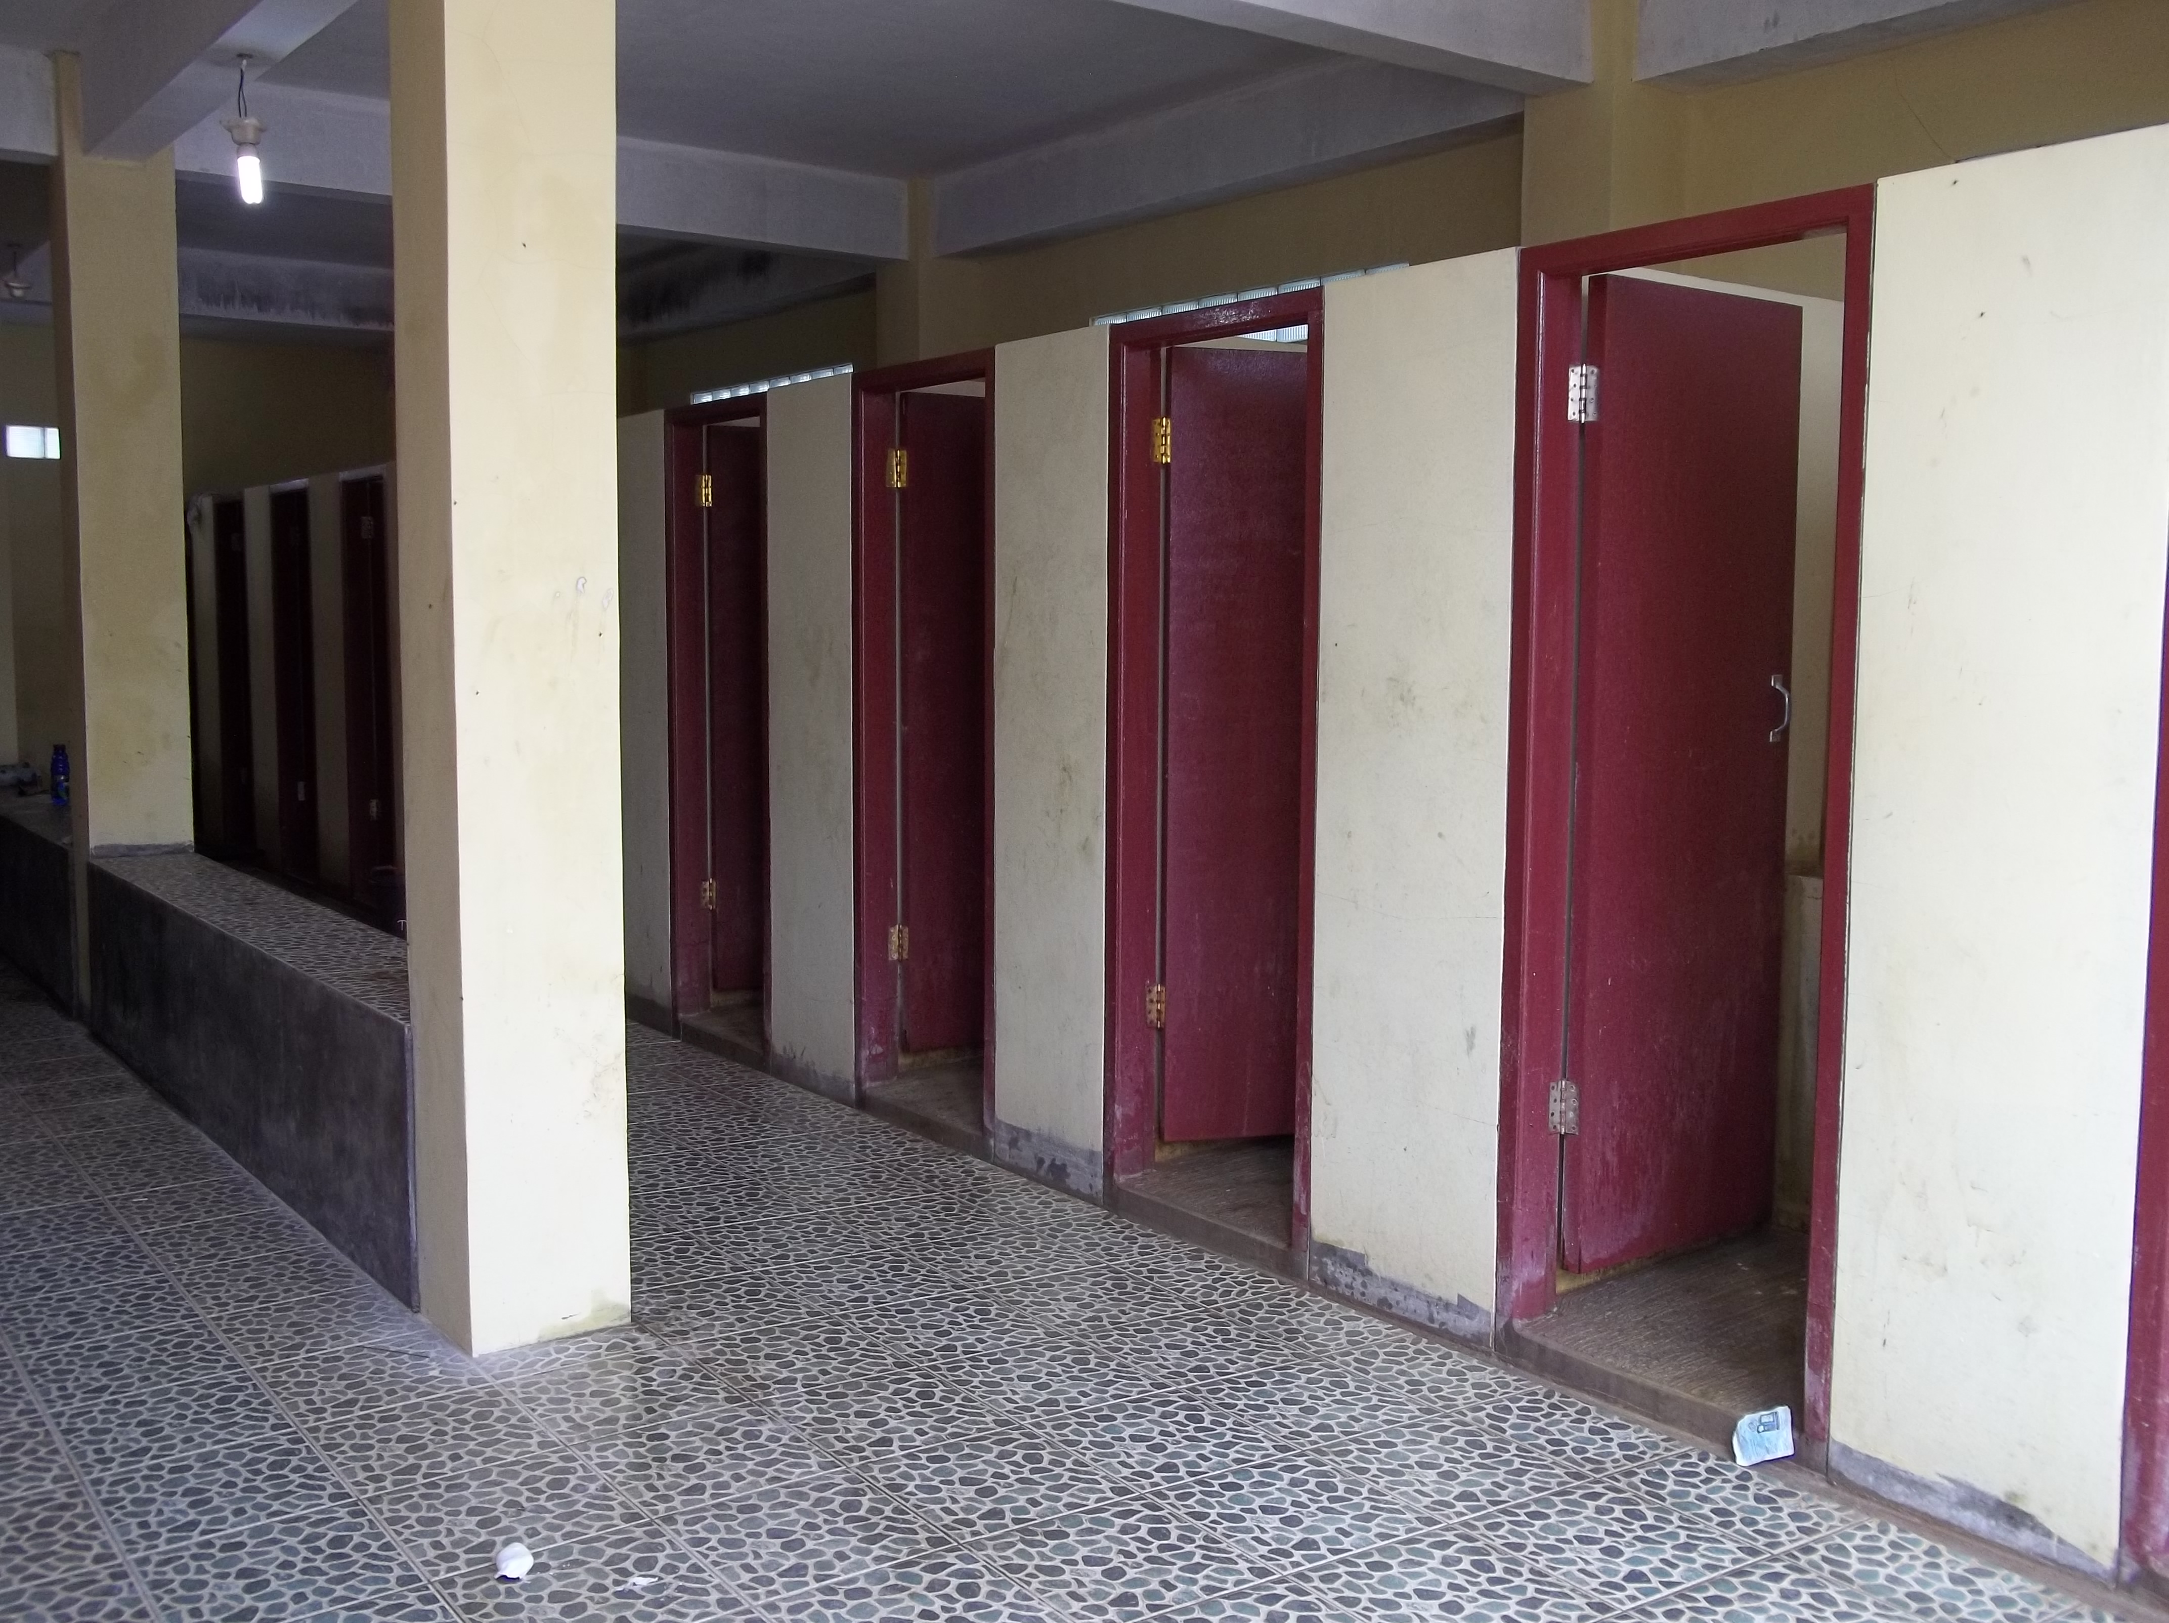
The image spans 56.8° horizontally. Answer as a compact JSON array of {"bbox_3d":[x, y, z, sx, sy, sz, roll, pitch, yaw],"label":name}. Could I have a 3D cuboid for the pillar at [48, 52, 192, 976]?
[{"bbox_3d":[-3.046,-0.801,6.347,0.299,2.993,0.303,-3,6,-36],"label":"pillar"}]

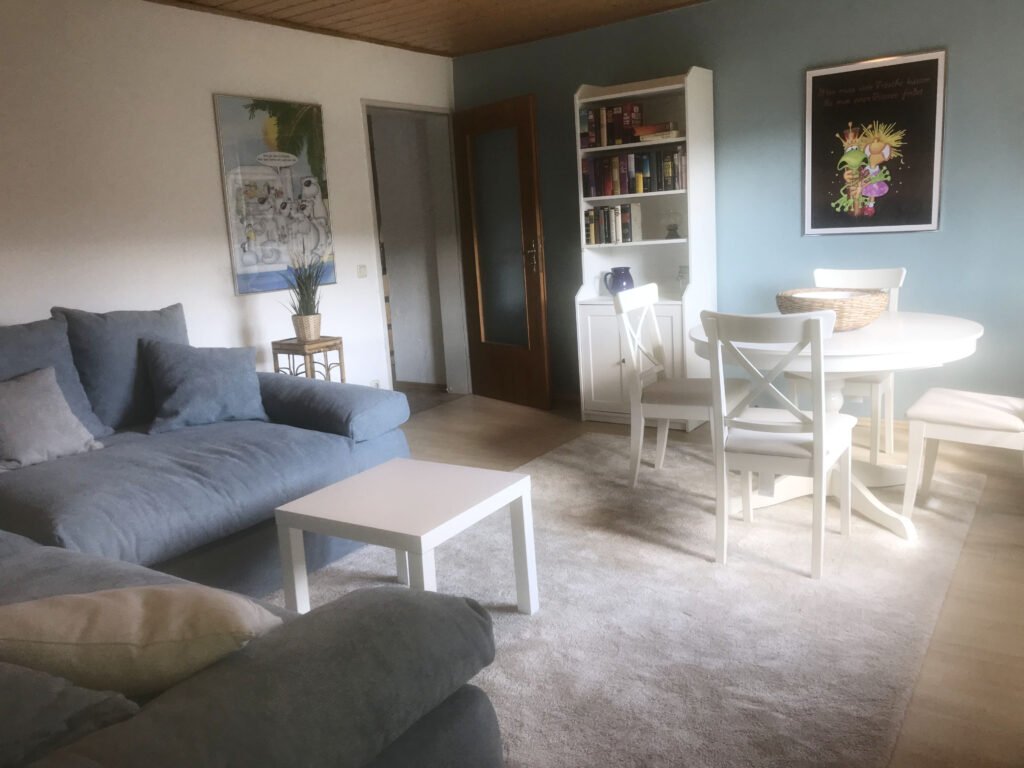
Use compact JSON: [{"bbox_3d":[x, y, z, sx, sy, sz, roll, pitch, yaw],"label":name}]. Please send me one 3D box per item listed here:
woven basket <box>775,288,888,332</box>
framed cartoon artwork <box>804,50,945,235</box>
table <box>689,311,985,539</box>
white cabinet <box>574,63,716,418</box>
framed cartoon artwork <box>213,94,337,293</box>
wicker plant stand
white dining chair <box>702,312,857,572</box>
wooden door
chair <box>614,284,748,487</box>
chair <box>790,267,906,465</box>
[{"bbox_3d":[1.276,-0.291,3.309,0.420,0.140,0.420,5,14,36],"label":"woven basket"},{"bbox_3d":[1.865,-1.220,4.306,0.665,0.860,0.025,5,14,36],"label":"framed cartoon artwork"},{"bbox_3d":[1.298,0.135,3.411,1.100,0.740,1.100,5,14,36],"label":"table"},{"bbox_3d":[0.793,-0.765,4.931,0.700,2.010,0.460,5,14,36],"label":"white cabinet"},{"bbox_3d":[-1.298,-1.046,4.631,0.025,1.020,0.715,5,14,36],"label":"framed cartoon artwork"},{"bbox_3d":[-1.122,0.082,4.691,0.285,0.665,0.265,5,14,36],"label":"wicker plant stand"},{"bbox_3d":[0.970,0.156,2.963,0.430,0.910,0.520,3,13,31],"label":"white dining chair"},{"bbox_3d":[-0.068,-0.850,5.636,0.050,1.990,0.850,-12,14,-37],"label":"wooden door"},{"bbox_3d":[0.791,0.007,3.778,0.520,0.910,0.430,5,14,36],"label":"chair"},{"bbox_3d":[1.598,-0.073,3.972,0.430,0.910,0.520,4,14,35],"label":"chair"}]

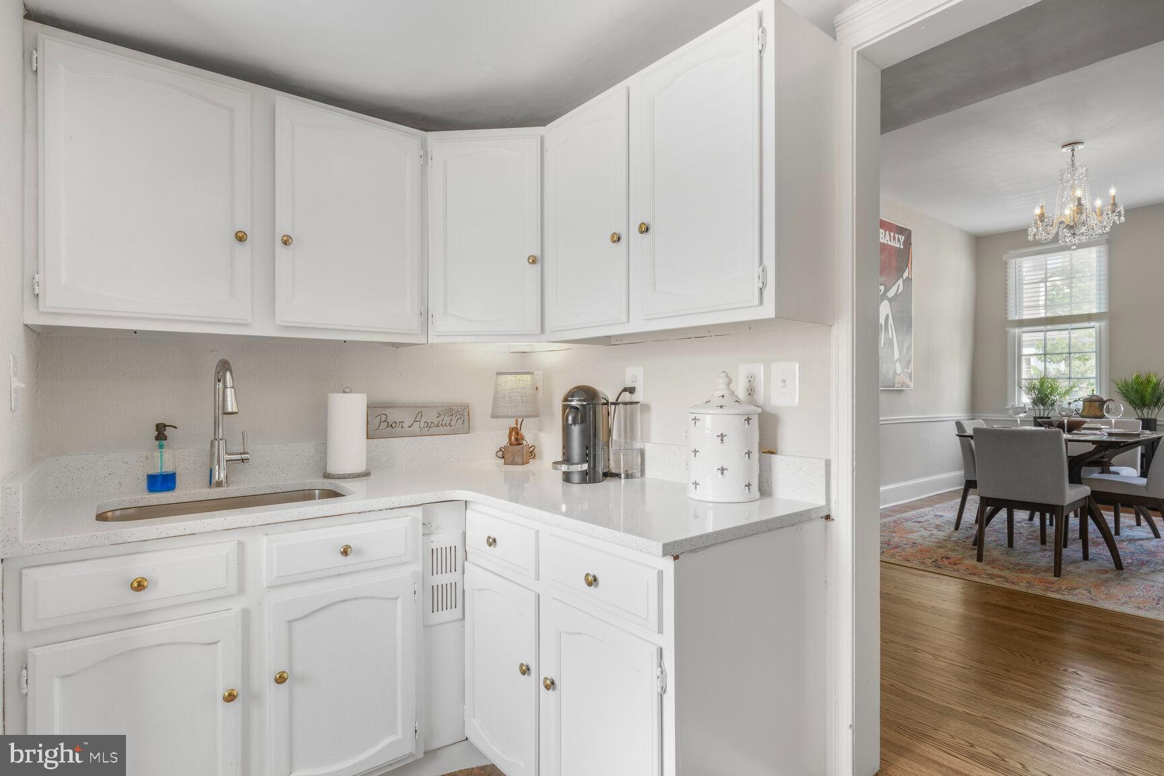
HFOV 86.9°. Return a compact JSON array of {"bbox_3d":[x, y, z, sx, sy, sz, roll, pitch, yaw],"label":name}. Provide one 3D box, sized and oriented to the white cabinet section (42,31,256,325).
[{"bbox_3d":[-1.251,-0.537,1.780,0.478,0.690,0.250,0,0,-39],"label":"white cabinet section"}]

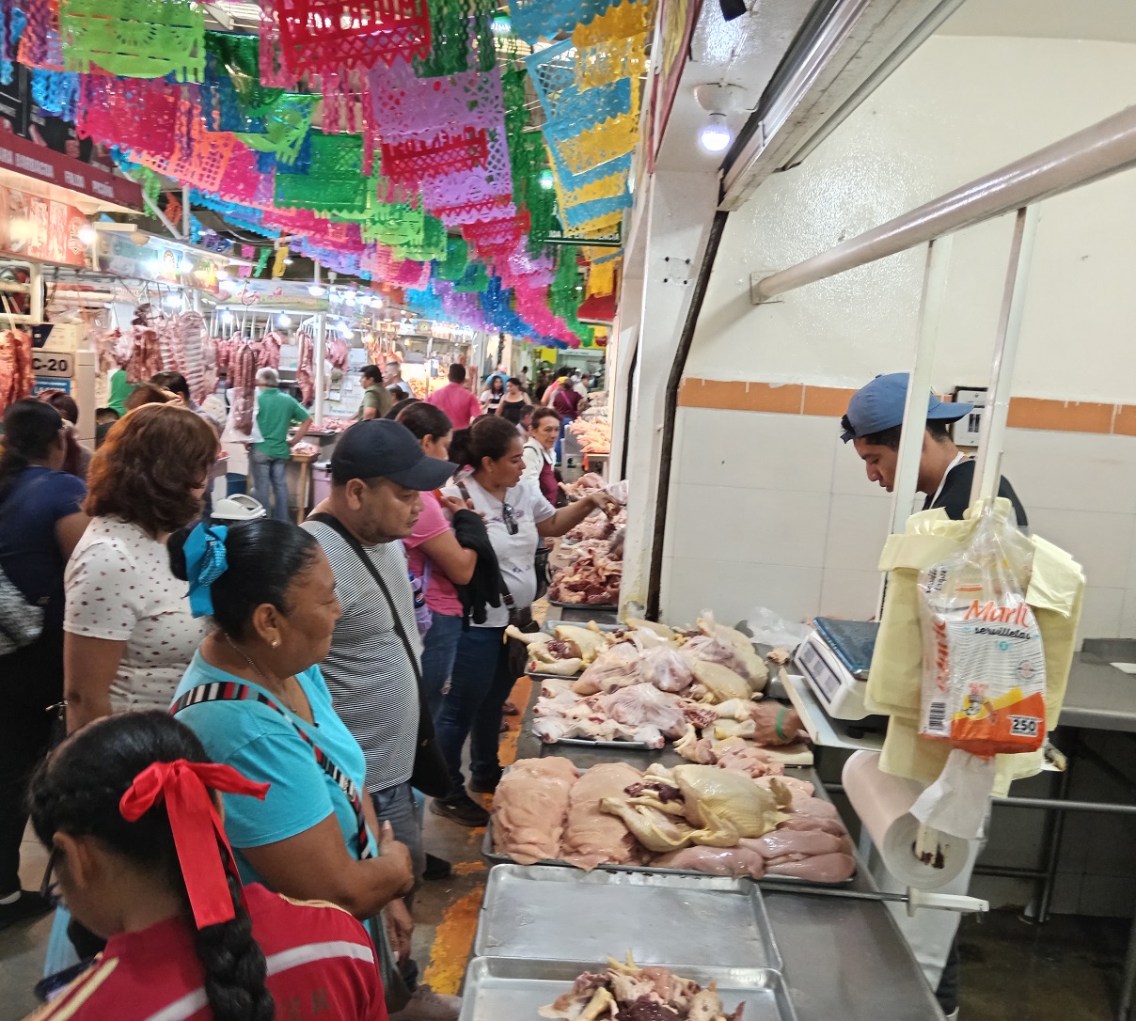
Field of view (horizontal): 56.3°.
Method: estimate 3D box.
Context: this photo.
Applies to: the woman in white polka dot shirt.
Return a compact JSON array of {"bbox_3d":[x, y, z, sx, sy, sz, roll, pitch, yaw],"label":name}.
[{"bbox_3d":[-0.920,0.607,2.308,0.360,1.630,0.470,4,8,1],"label":"woman in white polka dot shirt"}]

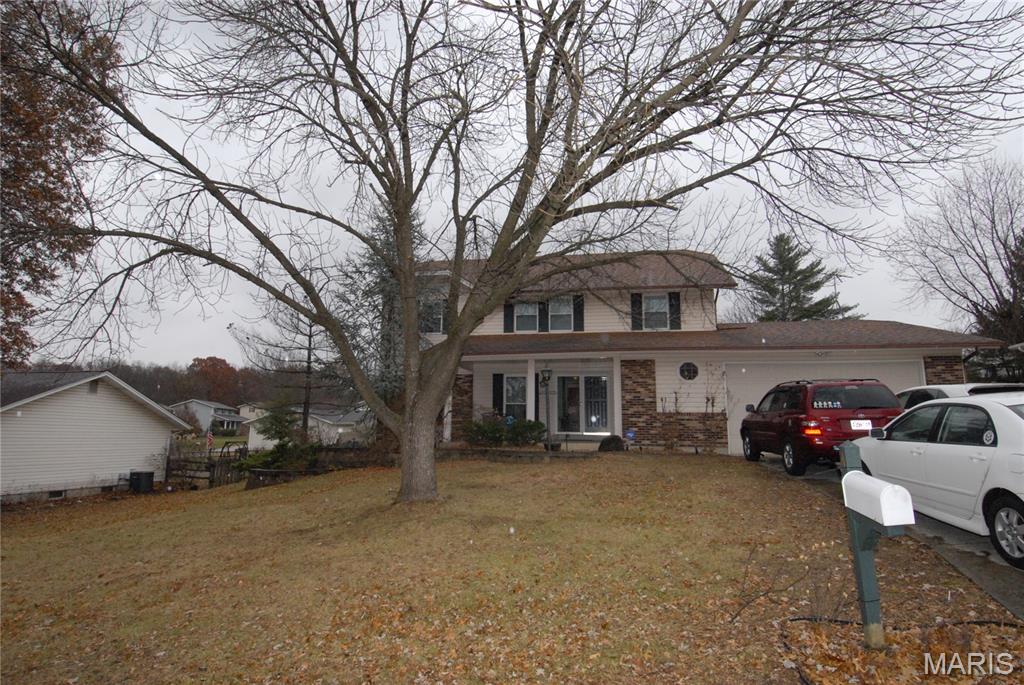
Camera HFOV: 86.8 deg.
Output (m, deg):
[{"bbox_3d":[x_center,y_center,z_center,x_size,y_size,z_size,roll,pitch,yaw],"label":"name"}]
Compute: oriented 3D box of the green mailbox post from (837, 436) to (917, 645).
[{"bbox_3d":[2.350,1.300,3.460,0.180,1.320,0.600,-1,-9,8],"label":"green mailbox post"}]

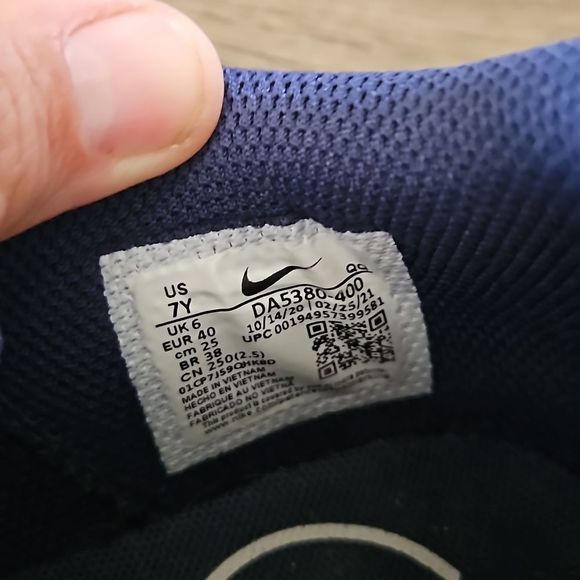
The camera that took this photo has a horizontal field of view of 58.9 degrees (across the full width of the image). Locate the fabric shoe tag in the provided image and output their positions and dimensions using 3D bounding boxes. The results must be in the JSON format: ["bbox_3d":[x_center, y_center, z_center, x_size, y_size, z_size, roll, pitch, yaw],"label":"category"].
[{"bbox_3d":[-0.002,0.008,0.078,0.042,0.033,0.005,-13,18,-7],"label":"fabric shoe tag"}]

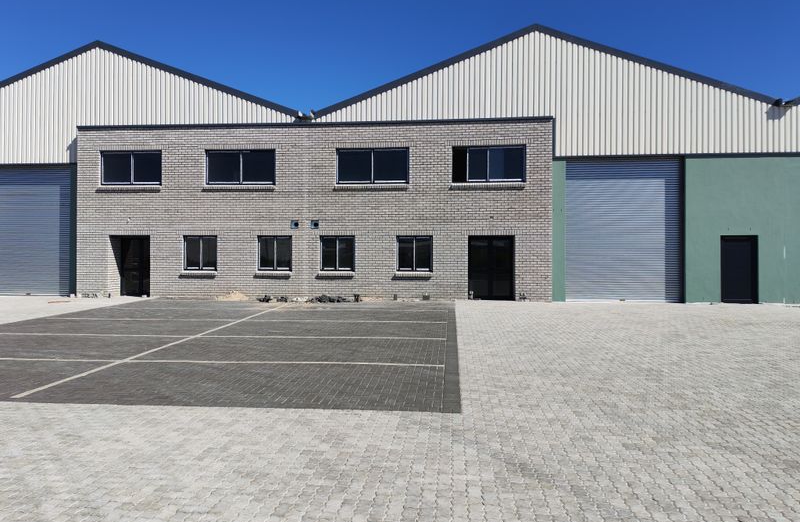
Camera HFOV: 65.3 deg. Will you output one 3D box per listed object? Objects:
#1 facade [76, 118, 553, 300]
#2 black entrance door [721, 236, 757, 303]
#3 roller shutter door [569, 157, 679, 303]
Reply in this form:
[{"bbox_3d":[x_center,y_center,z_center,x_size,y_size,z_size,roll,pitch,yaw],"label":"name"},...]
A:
[{"bbox_3d":[-3.147,-1.676,20.934,16.160,5.920,0.300,0,1,6],"label":"facade"},{"bbox_3d":[10.554,0.252,19.456,1.109,2.122,0.100,0,1,6],"label":"black entrance door"},{"bbox_3d":[7.158,-0.957,19.985,3.607,4.521,0.150,0,1,6],"label":"roller shutter door"}]

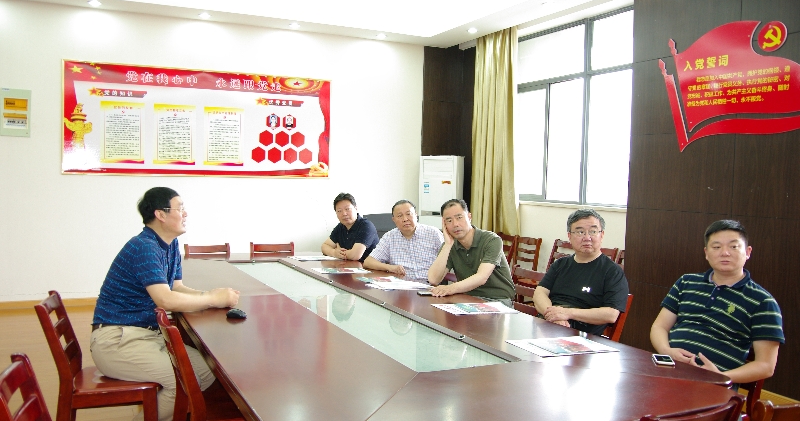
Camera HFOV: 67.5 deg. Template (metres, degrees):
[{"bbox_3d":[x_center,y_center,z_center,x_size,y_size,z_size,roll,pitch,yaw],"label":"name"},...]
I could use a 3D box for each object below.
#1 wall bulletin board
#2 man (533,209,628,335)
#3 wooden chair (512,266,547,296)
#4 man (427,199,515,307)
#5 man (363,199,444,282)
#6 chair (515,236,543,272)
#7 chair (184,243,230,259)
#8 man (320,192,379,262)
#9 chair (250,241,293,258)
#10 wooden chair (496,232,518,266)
[{"bbox_3d":[-2.260,-1.019,7.053,3.011,1.236,0.030,0,3,-24],"label":"wall bulletin board"},{"bbox_3d":[0.946,0.667,3.359,0.780,1.310,0.600,-1,4,-42],"label":"man"},{"bbox_3d":[0.733,0.850,4.167,0.500,0.850,0.420,0,3,-29],"label":"wooden chair"},{"bbox_3d":[0.434,0.604,3.976,0.751,1.360,0.558,-2,4,-42],"label":"man"},{"bbox_3d":[0.070,0.578,4.712,0.780,1.300,0.580,-1,4,-45],"label":"man"},{"bbox_3d":[1.329,0.737,6.632,0.410,0.850,0.490,4,4,36],"label":"chair"},{"bbox_3d":[-1.620,0.734,5.157,0.410,0.850,0.490,0,3,-29],"label":"chair"},{"bbox_3d":[-0.362,0.521,5.294,0.780,1.330,0.560,-1,4,-43],"label":"man"},{"bbox_3d":[-1.144,0.750,5.522,0.426,0.853,0.528,0,3,-26],"label":"chair"},{"bbox_3d":[1.071,0.708,7.059,0.528,0.853,0.426,-1,3,-29],"label":"wooden chair"}]

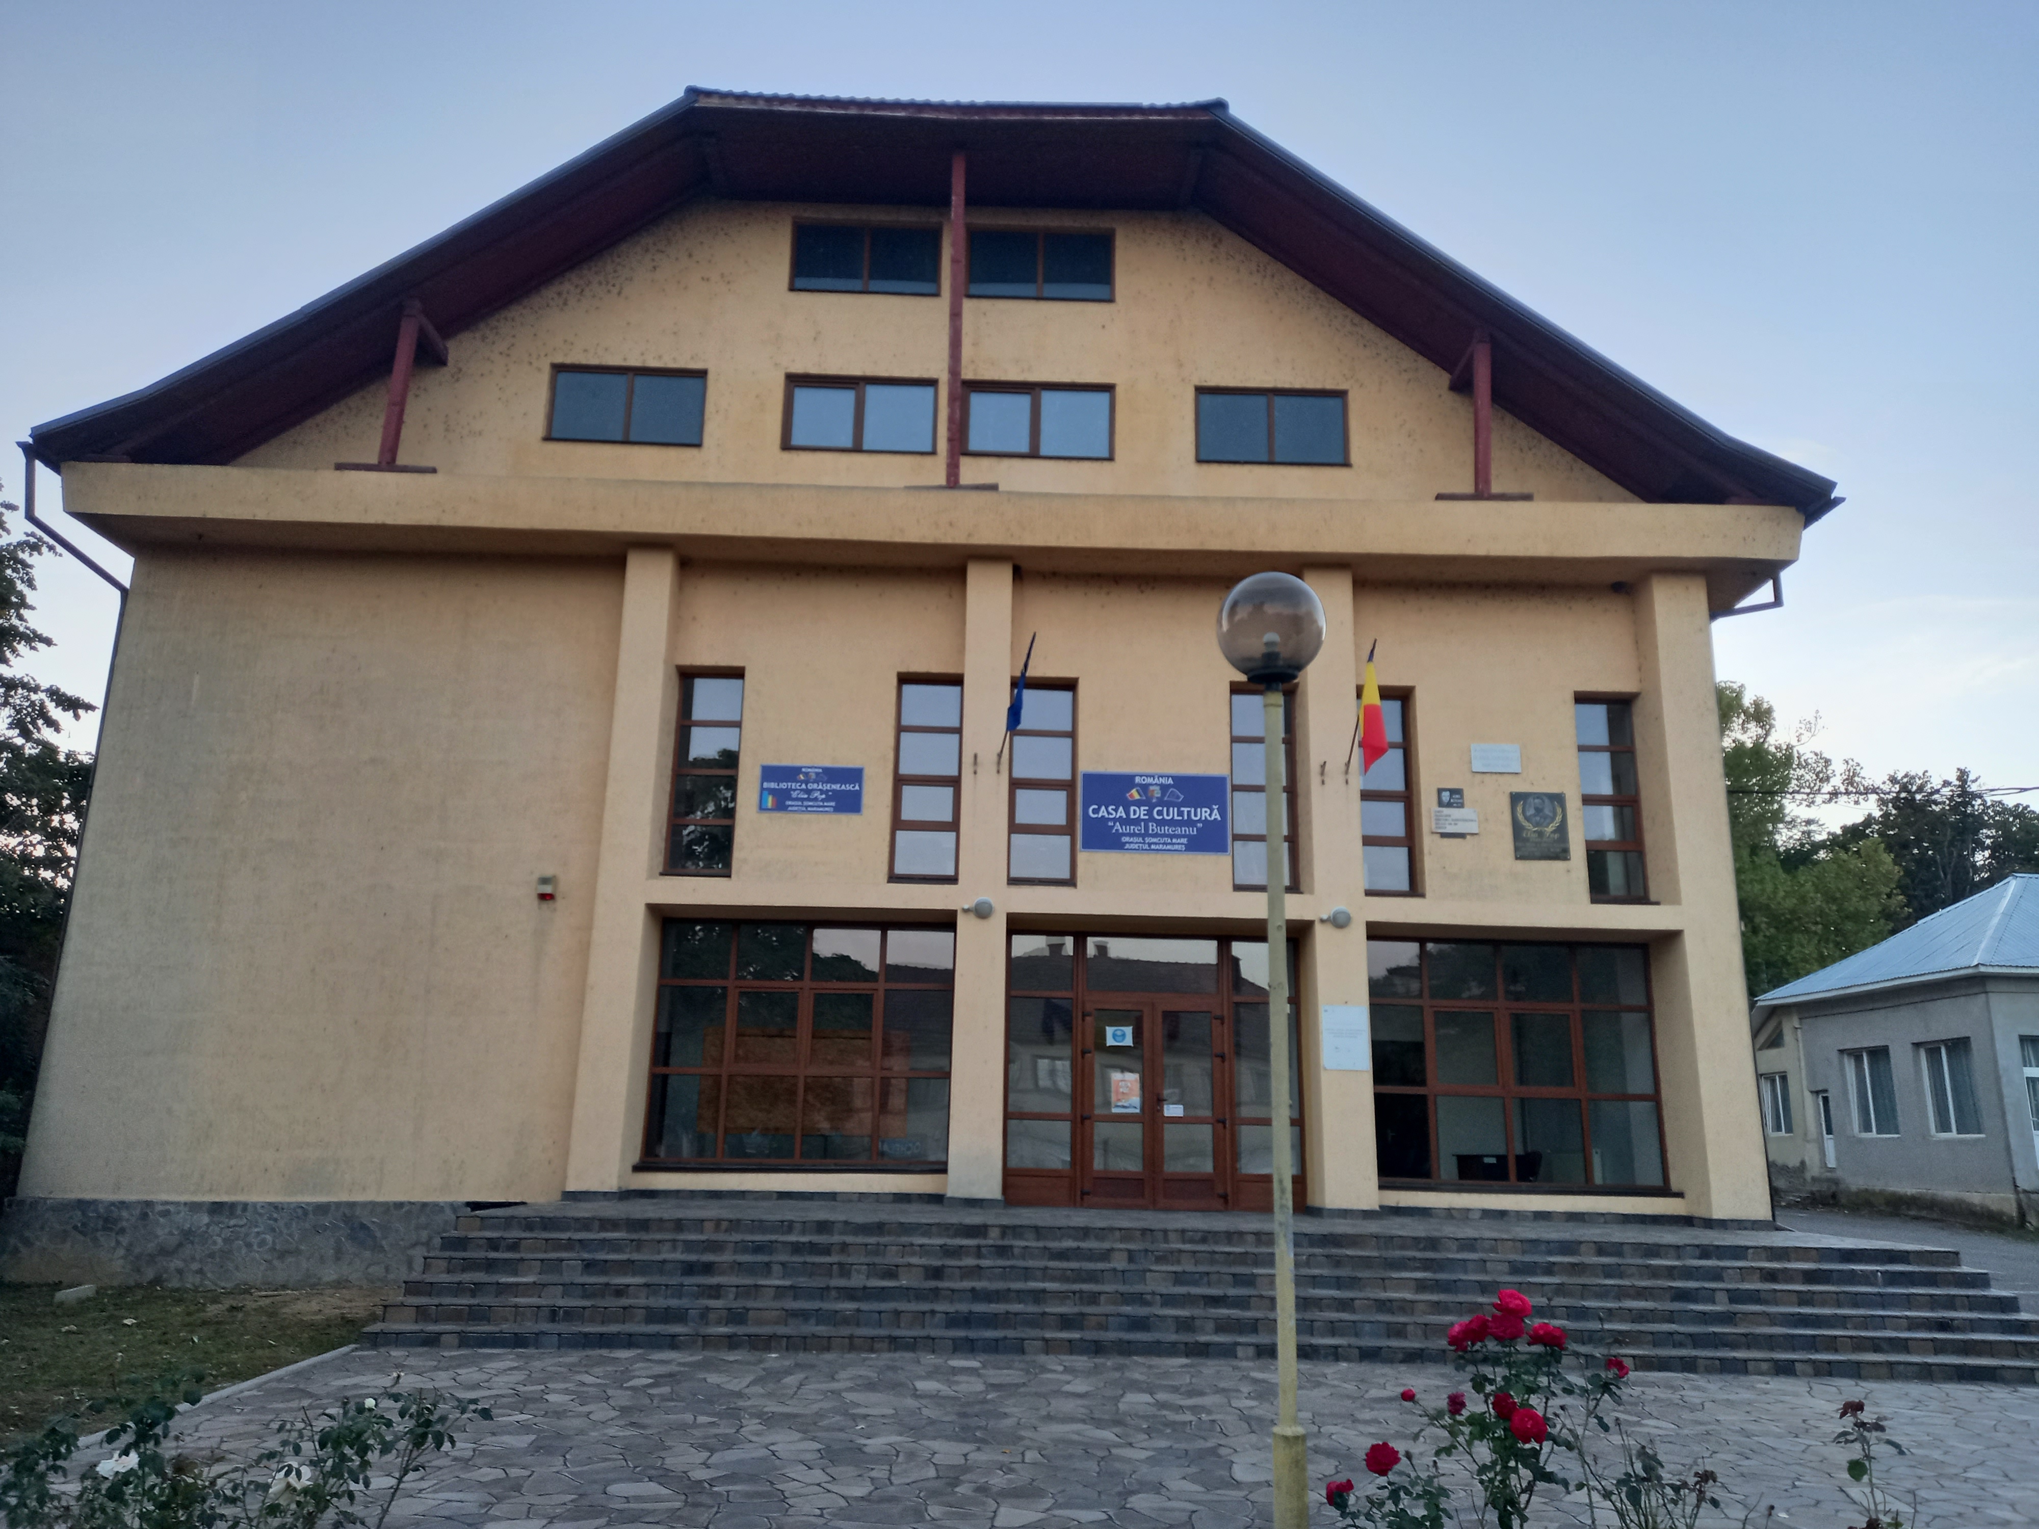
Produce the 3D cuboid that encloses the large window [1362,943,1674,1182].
[{"bbox_3d":[5.355,3.291,16.296,3.385,2.700,0.140,1,-15,0],"label":"large window"}]

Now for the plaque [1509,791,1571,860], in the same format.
[{"bbox_3d":[5.945,0.707,16.780,0.640,0.789,0.030,1,-14,-1],"label":"plaque"}]

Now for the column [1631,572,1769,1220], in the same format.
[{"bbox_3d":[7.398,1.321,16.094,0.603,6.975,0.620,1,-15,0],"label":"column"}]

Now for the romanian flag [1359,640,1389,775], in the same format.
[{"bbox_3d":[3.817,-0.612,15.828,0.292,1.460,0.360,1,-15,0],"label":"romanian flag"}]

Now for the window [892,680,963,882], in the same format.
[{"bbox_3d":[-1.023,0.165,16.871,0.760,2.370,0.140,1,-15,0],"label":"window"}]

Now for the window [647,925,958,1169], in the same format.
[{"bbox_3d":[-2.363,3.082,16.260,3.312,2.673,0.140,1,-15,0],"label":"window"}]

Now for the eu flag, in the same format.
[{"bbox_3d":[0.014,-0.894,16.296,0.344,1.218,0.250,1,-14,-1],"label":"eu flag"}]

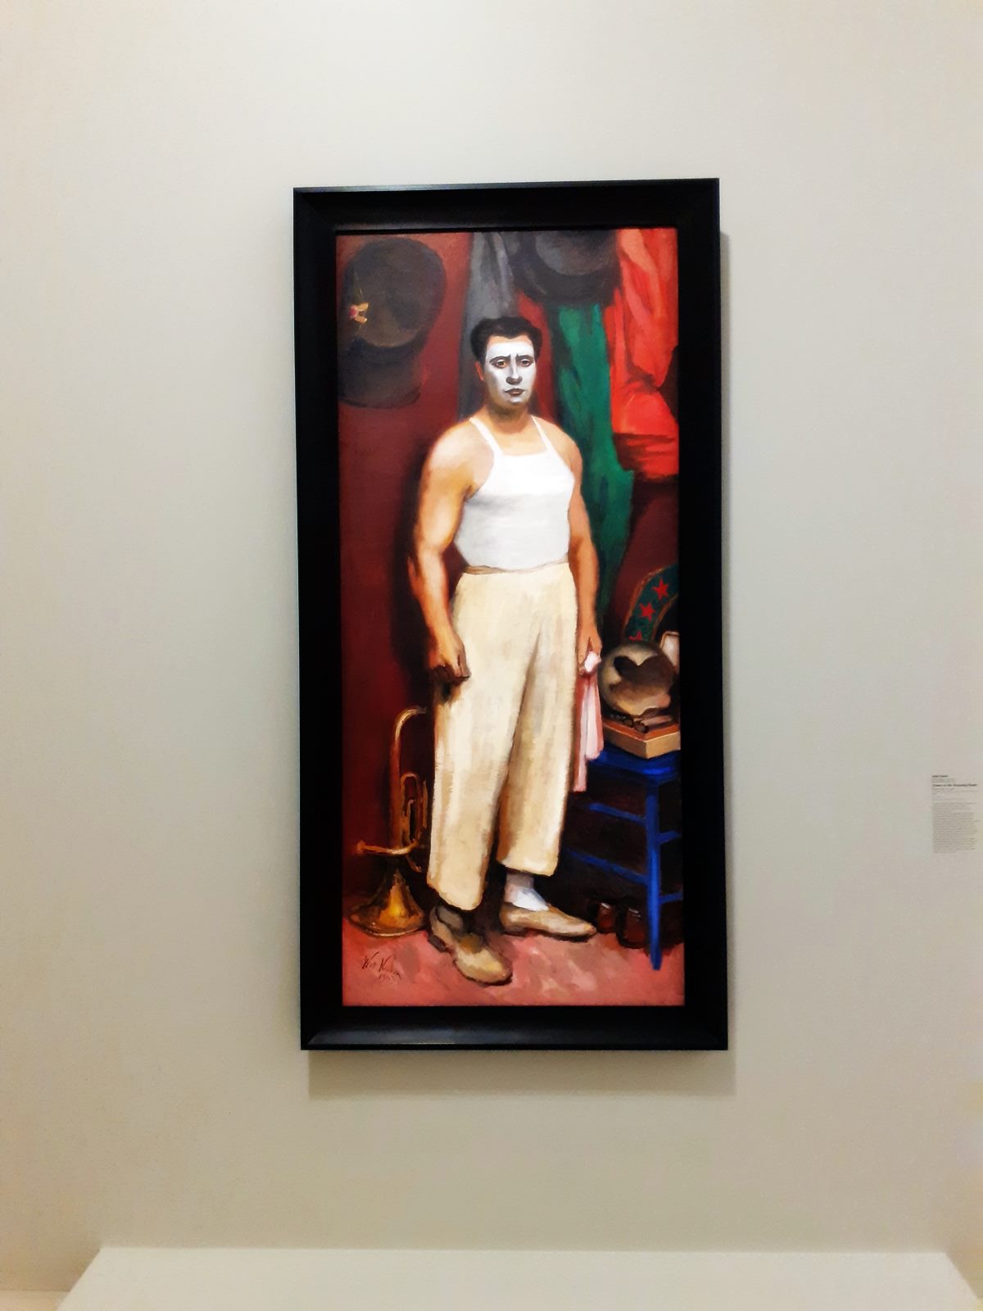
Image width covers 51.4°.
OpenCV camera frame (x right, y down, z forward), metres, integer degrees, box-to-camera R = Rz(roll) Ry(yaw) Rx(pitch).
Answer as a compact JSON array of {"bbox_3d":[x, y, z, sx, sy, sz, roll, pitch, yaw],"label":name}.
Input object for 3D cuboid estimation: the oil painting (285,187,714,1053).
[{"bbox_3d":[0.043,-0.091,2.407,0.990,2.013,0.070,-1,0,2],"label":"oil painting"}]

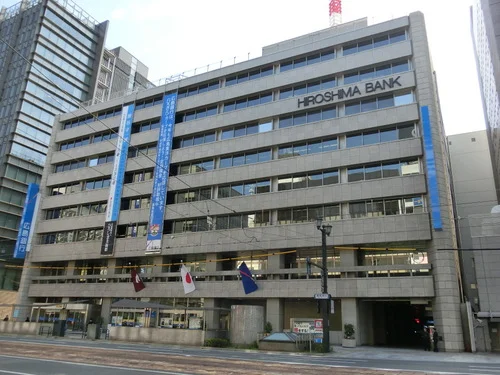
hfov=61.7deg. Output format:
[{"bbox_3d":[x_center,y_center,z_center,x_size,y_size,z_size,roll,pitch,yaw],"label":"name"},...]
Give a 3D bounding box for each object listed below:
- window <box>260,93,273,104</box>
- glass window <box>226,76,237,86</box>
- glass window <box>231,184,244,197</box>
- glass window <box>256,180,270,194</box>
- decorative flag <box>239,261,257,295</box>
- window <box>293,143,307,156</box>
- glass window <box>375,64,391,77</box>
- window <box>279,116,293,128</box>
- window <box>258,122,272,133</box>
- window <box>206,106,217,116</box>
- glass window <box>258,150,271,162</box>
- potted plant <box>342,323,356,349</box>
[{"bbox_3d":[1.786,-9.969,47.394,1.541,1.443,0.150,-7,-21,27],"label":"window"},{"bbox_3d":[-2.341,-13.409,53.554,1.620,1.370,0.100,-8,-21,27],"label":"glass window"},{"bbox_3d":[-1.394,0.409,48.159,1.620,1.668,0.100,-8,-21,27],"label":"glass window"},{"bbox_3d":[1.397,-0.099,44.013,1.480,1.320,0.100,-8,-21,27],"label":"glass window"},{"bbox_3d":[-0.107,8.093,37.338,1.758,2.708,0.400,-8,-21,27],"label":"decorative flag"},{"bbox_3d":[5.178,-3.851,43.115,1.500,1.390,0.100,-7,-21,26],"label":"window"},{"bbox_3d":[13.185,-11.470,41.470,1.546,1.427,0.150,-8,-21,27],"label":"glass window"},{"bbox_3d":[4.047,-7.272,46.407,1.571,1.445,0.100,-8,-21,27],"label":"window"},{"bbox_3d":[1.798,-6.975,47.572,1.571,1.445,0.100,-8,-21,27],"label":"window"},{"bbox_3d":[-4.621,-9.127,50.665,1.508,1.443,0.150,-7,-21,27],"label":"window"},{"bbox_3d":[1.734,-3.492,47.809,1.620,1.686,0.100,-8,-21,27],"label":"glass window"},{"bbox_3d":[7.695,11.378,32.387,1.045,1.718,1.045,-8,-21,27],"label":"potted plant"}]

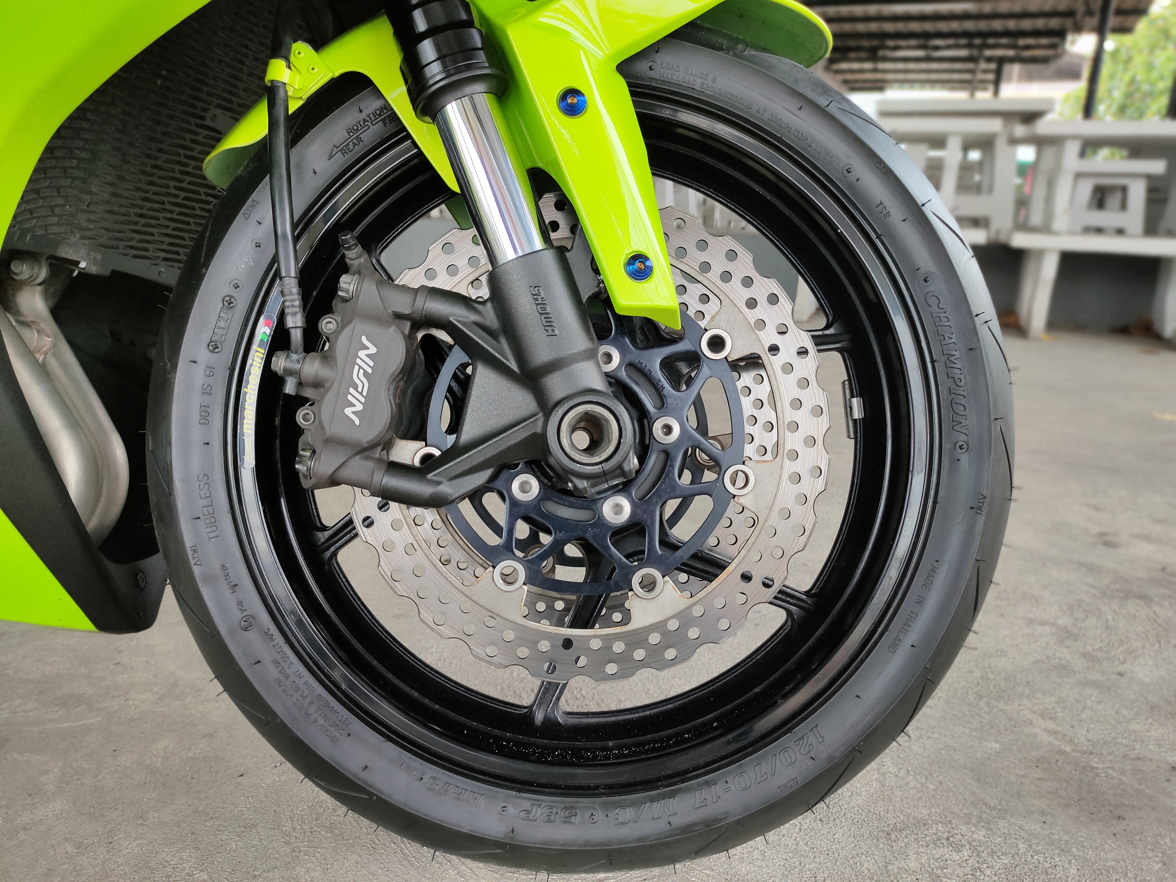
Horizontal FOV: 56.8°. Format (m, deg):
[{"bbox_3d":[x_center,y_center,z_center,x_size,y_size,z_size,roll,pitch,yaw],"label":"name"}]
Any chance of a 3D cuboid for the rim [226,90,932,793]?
[{"bbox_3d":[-0.002,-0.003,0.758,0.463,0.463,0.106,4,-1,-2],"label":"rim"}]

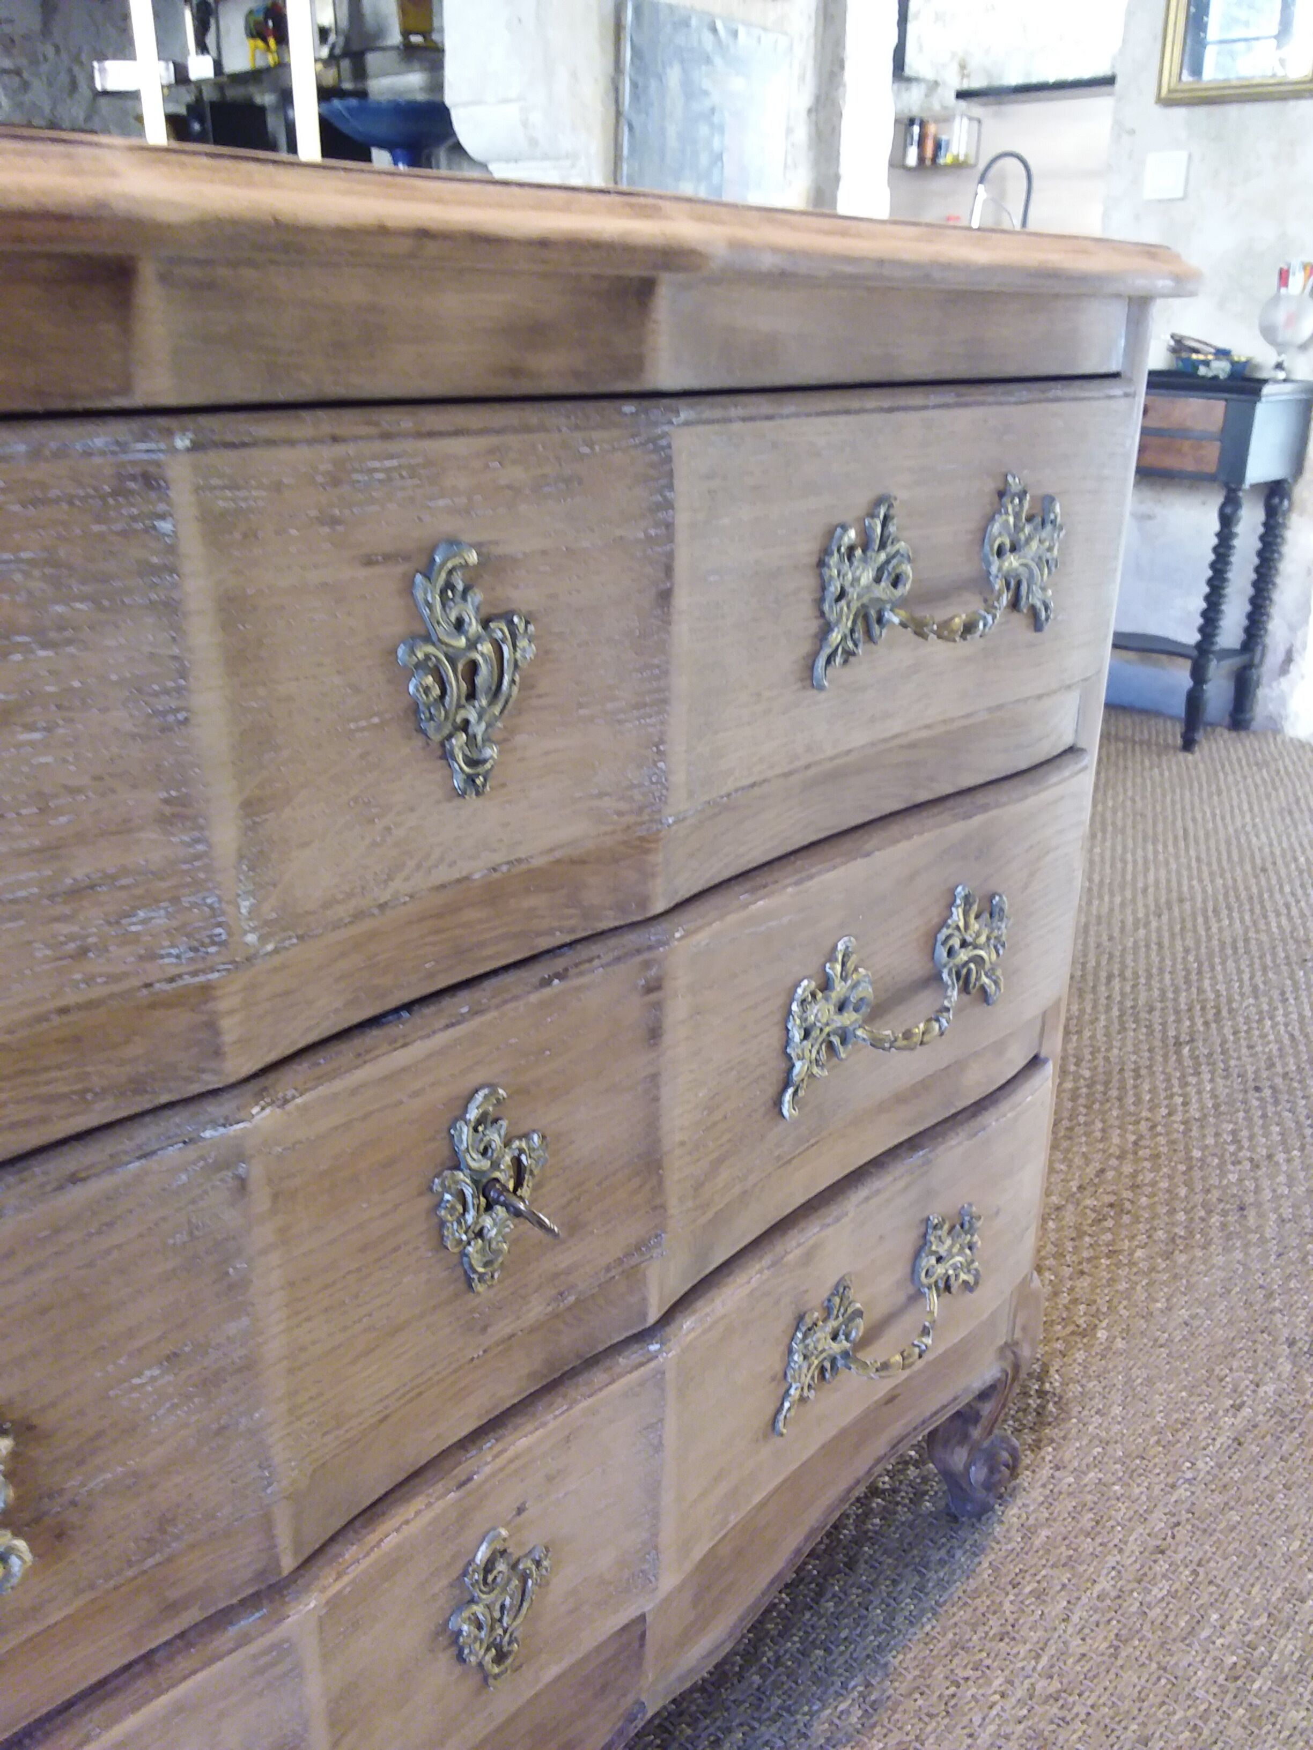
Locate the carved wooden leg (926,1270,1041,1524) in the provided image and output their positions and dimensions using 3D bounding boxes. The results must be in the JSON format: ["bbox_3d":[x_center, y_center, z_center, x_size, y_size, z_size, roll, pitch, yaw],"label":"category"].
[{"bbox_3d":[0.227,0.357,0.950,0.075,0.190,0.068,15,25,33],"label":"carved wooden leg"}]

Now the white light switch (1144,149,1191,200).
[{"bbox_3d":[1.015,-1.395,2.720,0.083,0.083,0.012,17,27,38],"label":"white light switch"}]

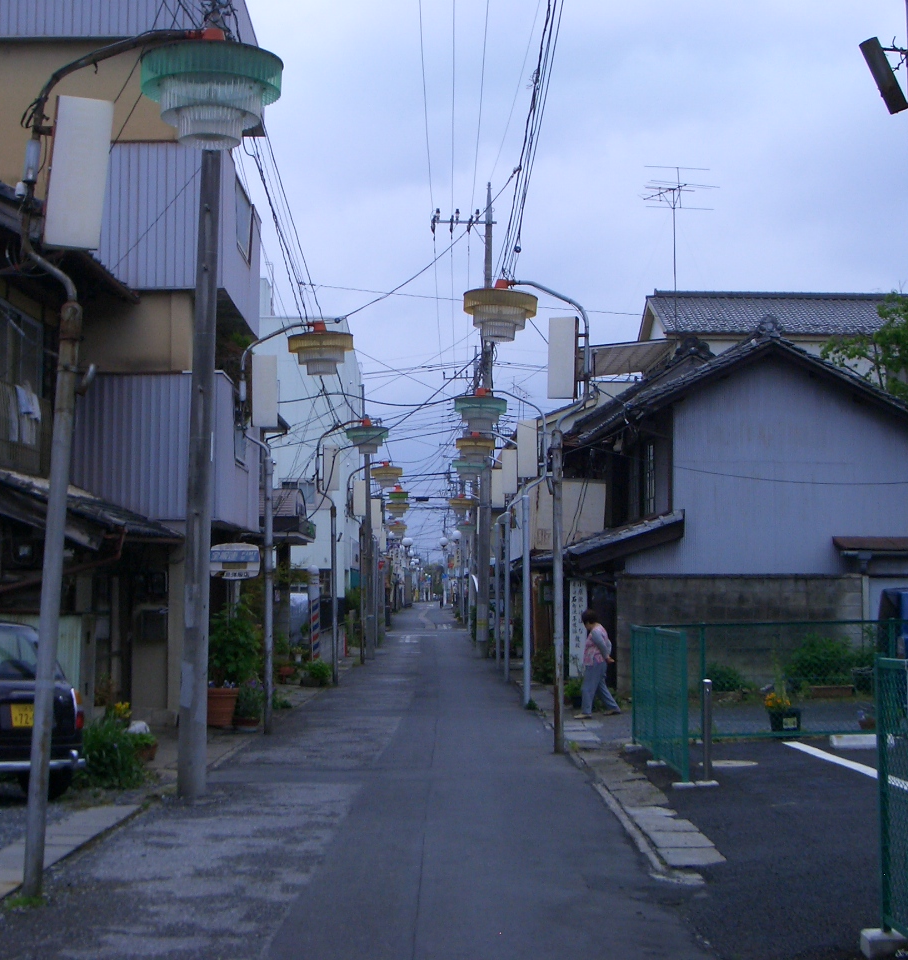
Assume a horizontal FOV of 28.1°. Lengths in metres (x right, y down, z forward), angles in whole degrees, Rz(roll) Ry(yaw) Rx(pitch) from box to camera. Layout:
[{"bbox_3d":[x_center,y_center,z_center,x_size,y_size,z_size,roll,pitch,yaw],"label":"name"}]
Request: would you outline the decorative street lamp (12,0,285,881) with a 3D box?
[{"bbox_3d":[-1.630,-0.138,9.635,1.430,4.610,0.770,0,-4,0],"label":"decorative street lamp"}]

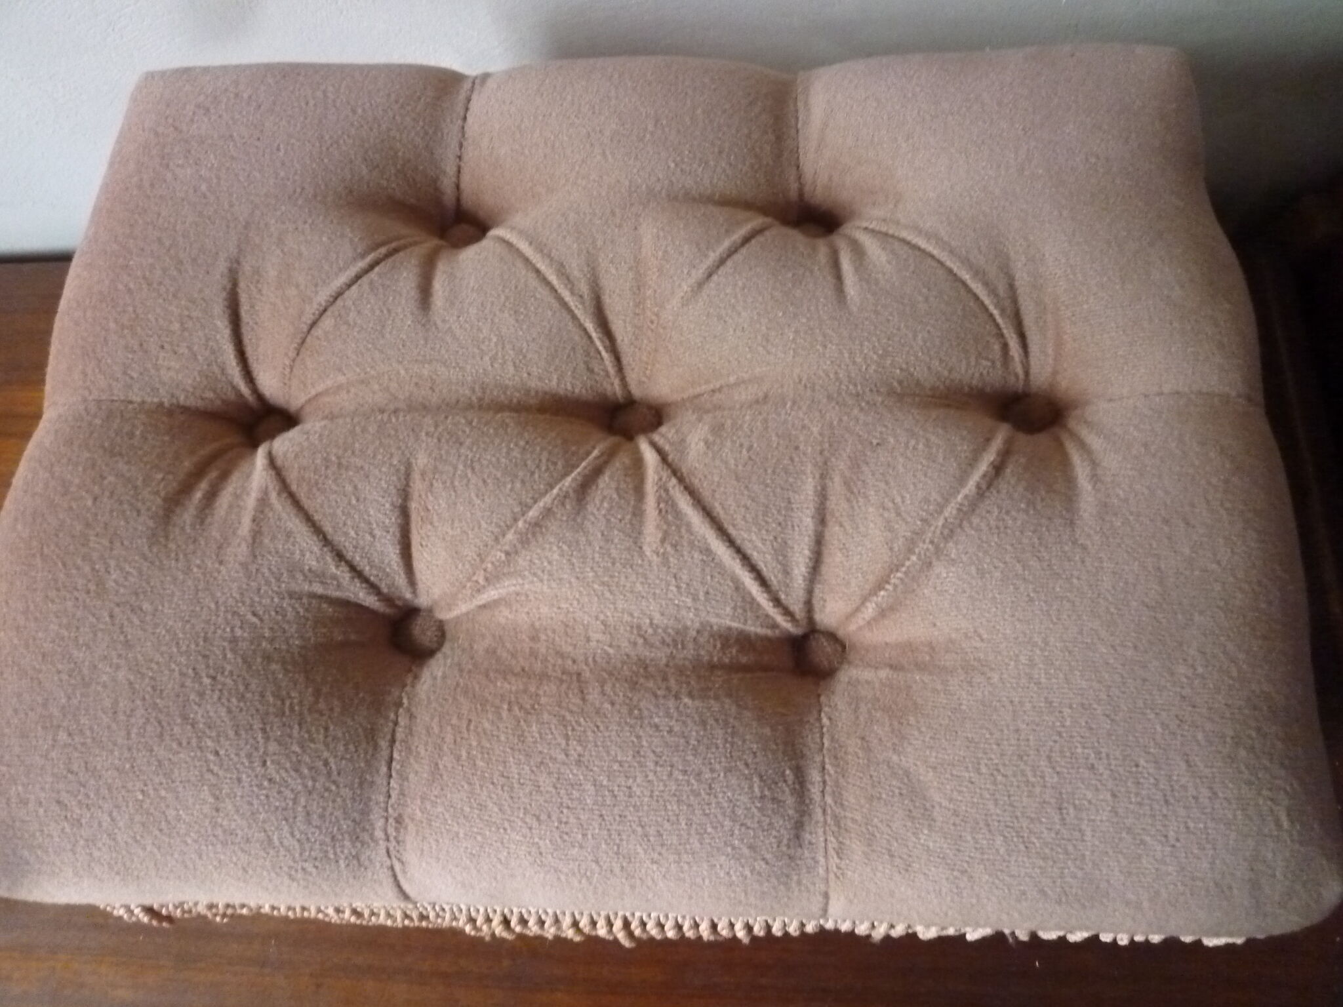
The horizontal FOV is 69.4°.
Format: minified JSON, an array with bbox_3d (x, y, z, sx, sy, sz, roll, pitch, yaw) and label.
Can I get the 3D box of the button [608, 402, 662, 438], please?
[{"bbox_3d":[-0.014,-0.032,0.370,0.020,0.008,0.020,0,69,9],"label":"button"}]

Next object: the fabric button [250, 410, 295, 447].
[{"bbox_3d":[-0.162,-0.030,0.393,0.020,0.008,0.020,0,69,9],"label":"fabric button"}]

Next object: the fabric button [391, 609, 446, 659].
[{"bbox_3d":[-0.093,0.048,0.356,0.020,0.008,0.020,0,69,9],"label":"fabric button"}]

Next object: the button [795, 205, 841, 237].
[{"bbox_3d":[0.058,-0.111,0.384,0.020,0.008,0.020,0,69,9],"label":"button"}]

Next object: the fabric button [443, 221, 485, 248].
[{"bbox_3d":[-0.086,-0.112,0.405,0.020,0.008,0.020,0,69,9],"label":"fabric button"}]

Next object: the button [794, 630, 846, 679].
[{"bbox_3d":[0.051,0.052,0.335,0.020,0.008,0.020,0,69,9],"label":"button"}]

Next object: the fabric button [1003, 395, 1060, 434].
[{"bbox_3d":[0.130,-0.033,0.350,0.020,0.008,0.020,0,69,9],"label":"fabric button"}]

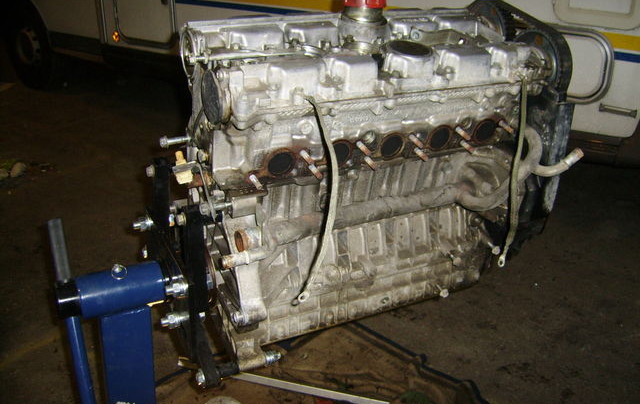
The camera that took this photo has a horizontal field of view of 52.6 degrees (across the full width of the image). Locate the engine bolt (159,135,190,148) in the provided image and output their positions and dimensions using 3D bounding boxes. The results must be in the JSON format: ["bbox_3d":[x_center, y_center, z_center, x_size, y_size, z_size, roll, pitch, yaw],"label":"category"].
[{"bbox_3d":[-0.209,-0.088,0.935,0.049,0.016,0.016,-12,43,-29],"label":"engine bolt"}]

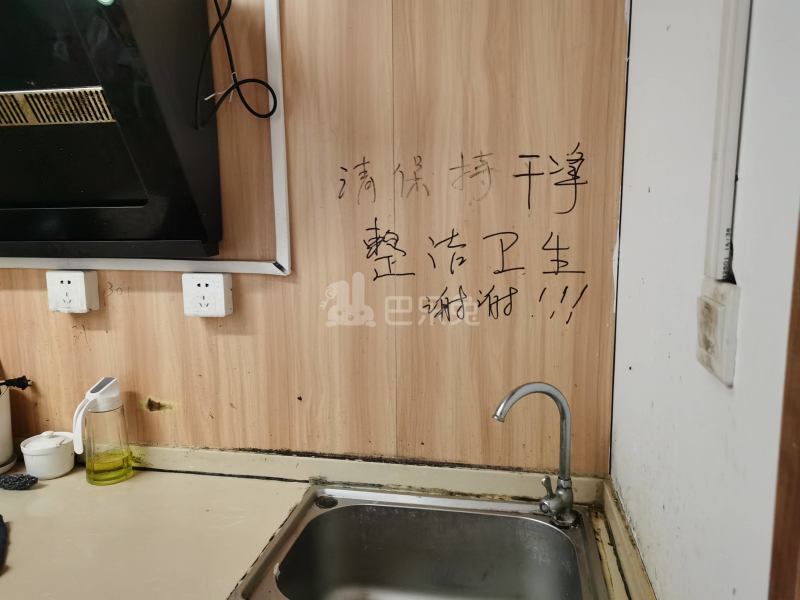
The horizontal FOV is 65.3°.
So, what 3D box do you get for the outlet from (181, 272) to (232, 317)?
[{"bbox_3d":[-0.384,-0.012,1.253,0.086,0.086,0.040,1,9,11],"label":"outlet"}]

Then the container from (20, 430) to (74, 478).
[{"bbox_3d":[-0.747,0.325,1.331,0.104,0.086,0.104,1,9,11],"label":"container"}]

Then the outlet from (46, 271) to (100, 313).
[{"bbox_3d":[-0.685,-0.018,1.309,0.086,0.086,0.040,1,9,11],"label":"outlet"}]

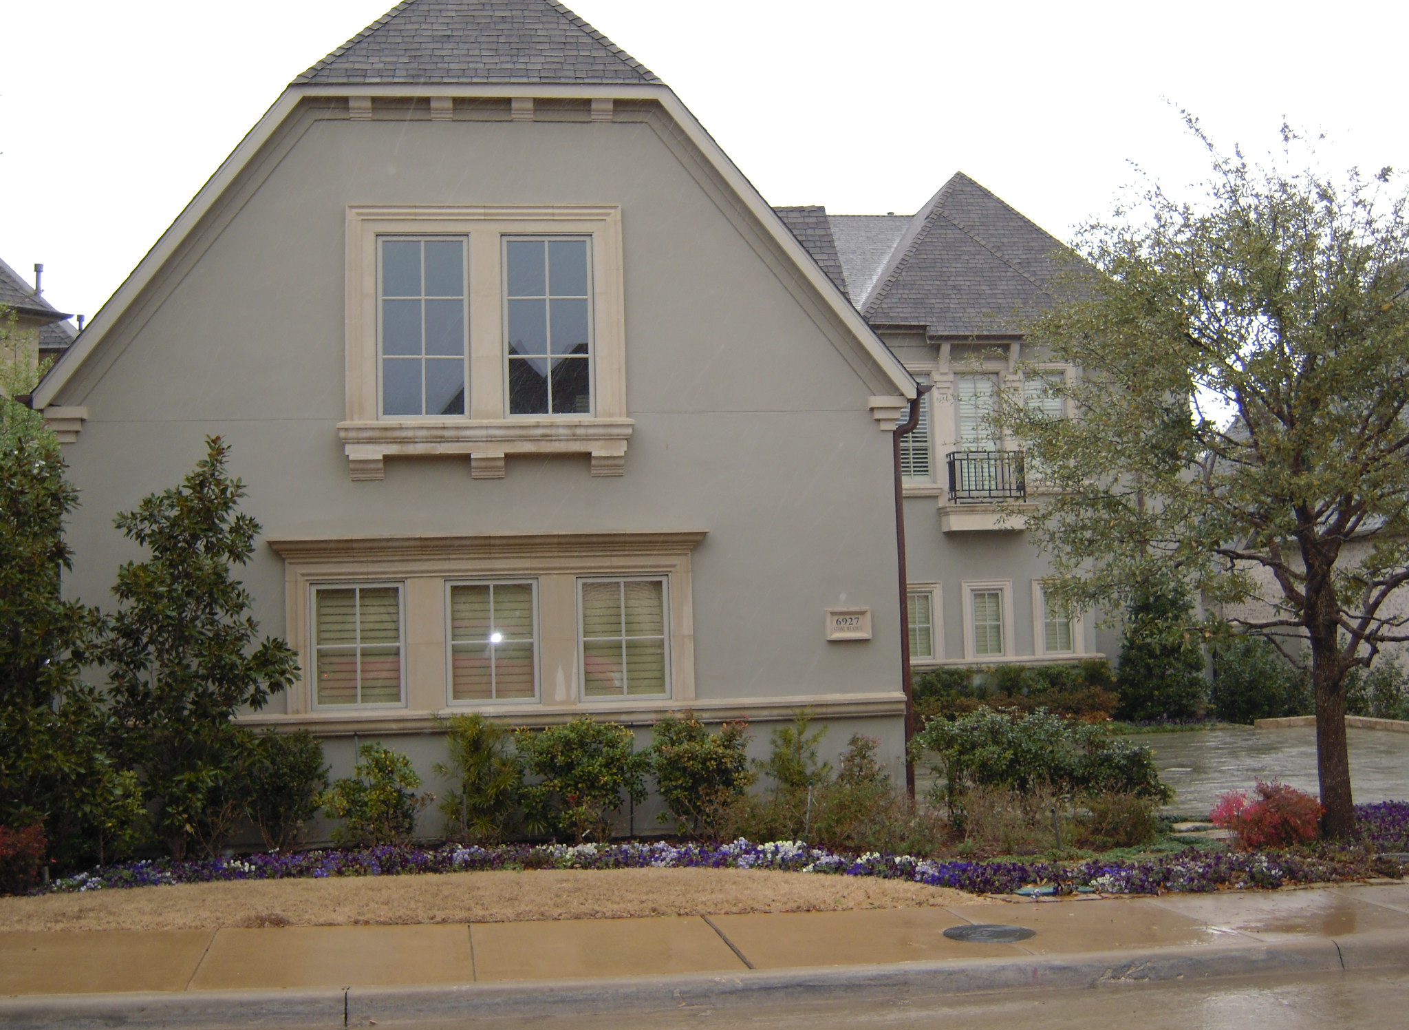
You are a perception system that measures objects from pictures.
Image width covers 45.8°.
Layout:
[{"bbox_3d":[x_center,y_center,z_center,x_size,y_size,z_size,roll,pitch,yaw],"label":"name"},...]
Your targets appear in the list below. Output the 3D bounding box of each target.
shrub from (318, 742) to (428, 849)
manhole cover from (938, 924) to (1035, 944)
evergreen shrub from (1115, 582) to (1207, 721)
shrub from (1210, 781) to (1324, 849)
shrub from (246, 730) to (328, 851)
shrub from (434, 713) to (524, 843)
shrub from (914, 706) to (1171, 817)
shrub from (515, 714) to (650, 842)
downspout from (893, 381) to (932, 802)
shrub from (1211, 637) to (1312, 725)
[{"bbox_3d":[-2.977,2.536,15.054,1.006,0.983,0.850,-1,-4,-7],"label":"shrub"},{"bbox_3d":[1.769,2.614,10.370,0.585,0.030,0.585,-1,-4,-7],"label":"manhole cover"},{"bbox_3d":[8.121,2.464,29.684,1.627,2.556,1.500,-1,-4,-7],"label":"evergreen shrub"},{"bbox_3d":[4.688,2.479,13.907,0.892,0.521,0.750,-1,-4,-7],"label":"shrub"},{"bbox_3d":[-3.728,2.479,14.917,0.721,1.123,0.750,-1,-4,-7],"label":"shrub"},{"bbox_3d":[-2.052,2.414,15.226,0.816,1.195,0.750,-1,-4,-7],"label":"shrub"},{"bbox_3d":[3.246,2.370,15.970,2.355,1.078,1.300,-1,-4,-7],"label":"shrub"},{"bbox_3d":[-1.121,2.417,15.287,1.207,1.146,1.000,-1,-4,-7],"label":"shrub"},{"bbox_3d":[2.110,0.808,16.477,0.359,4.224,0.130,-1,-4,-7],"label":"downspout"},{"bbox_3d":[9.733,2.899,29.239,1.730,1.531,1.500,-1,-4,-7],"label":"shrub"}]

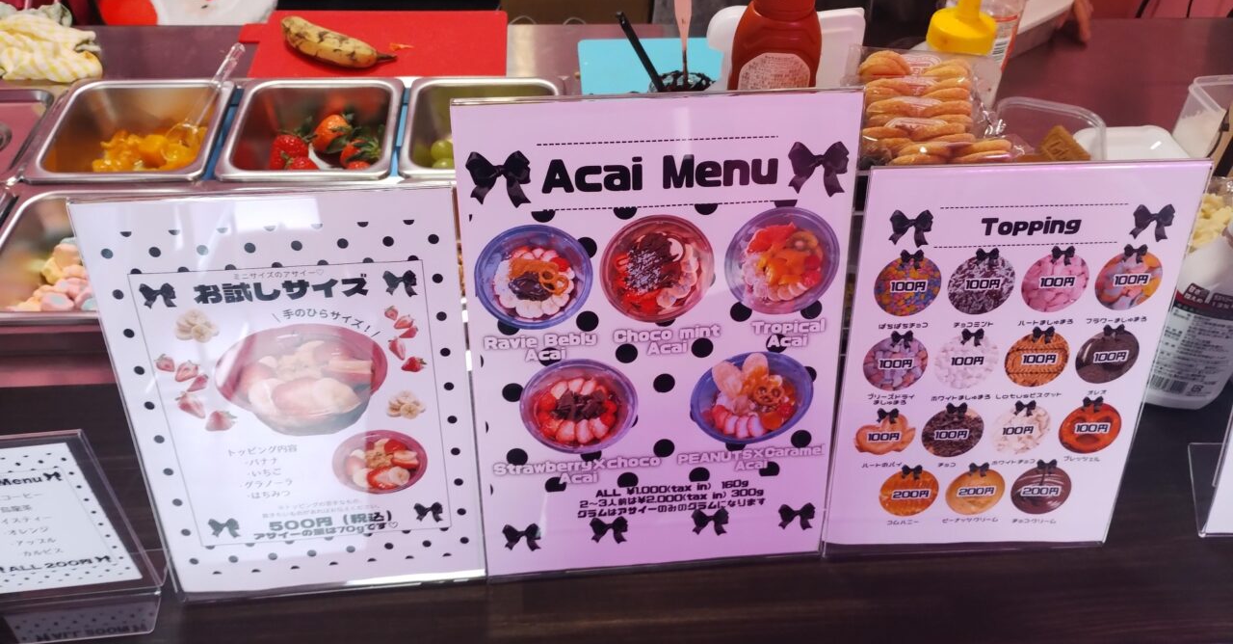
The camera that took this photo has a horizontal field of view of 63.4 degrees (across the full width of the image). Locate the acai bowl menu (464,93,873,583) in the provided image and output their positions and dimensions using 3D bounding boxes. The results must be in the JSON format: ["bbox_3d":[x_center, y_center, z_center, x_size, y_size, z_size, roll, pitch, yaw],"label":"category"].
[{"bbox_3d":[0.024,0.020,0.564,0.212,0.283,0.092,-3,44,-5],"label":"acai bowl menu"}]

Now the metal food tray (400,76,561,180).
[{"bbox_3d":[-0.126,-0.154,1.001,0.161,0.100,0.176,-1,44,-3],"label":"metal food tray"}]

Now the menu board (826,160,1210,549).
[{"bbox_3d":[0.222,0.032,0.579,0.184,0.250,0.072,-1,44,-3],"label":"menu board"}]

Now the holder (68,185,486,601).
[{"bbox_3d":[-0.171,0.050,0.546,0.184,0.250,0.072,-3,44,-5],"label":"holder"}]

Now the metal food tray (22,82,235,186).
[{"bbox_3d":[-0.459,-0.148,0.985,0.161,0.100,0.176,-1,44,-3],"label":"metal food tray"}]

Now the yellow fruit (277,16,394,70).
[{"bbox_3d":[-0.309,-0.303,1.092,0.150,0.035,0.043,21,47,19],"label":"yellow fruit"}]

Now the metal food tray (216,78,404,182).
[{"bbox_3d":[-0.291,-0.151,0.994,0.161,0.100,0.176,-1,44,-3],"label":"metal food tray"}]

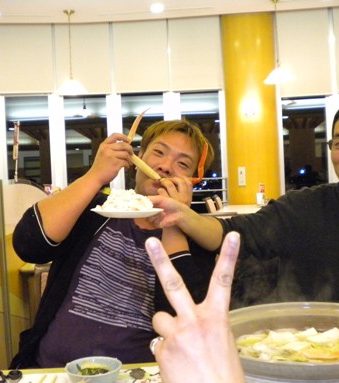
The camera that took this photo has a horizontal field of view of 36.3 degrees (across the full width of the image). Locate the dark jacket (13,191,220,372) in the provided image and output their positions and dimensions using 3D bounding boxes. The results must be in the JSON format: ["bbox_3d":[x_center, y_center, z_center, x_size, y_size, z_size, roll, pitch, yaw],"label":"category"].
[{"bbox_3d":[-0.160,0.302,1.420,0.540,0.570,0.370,6,-1,-6],"label":"dark jacket"}]

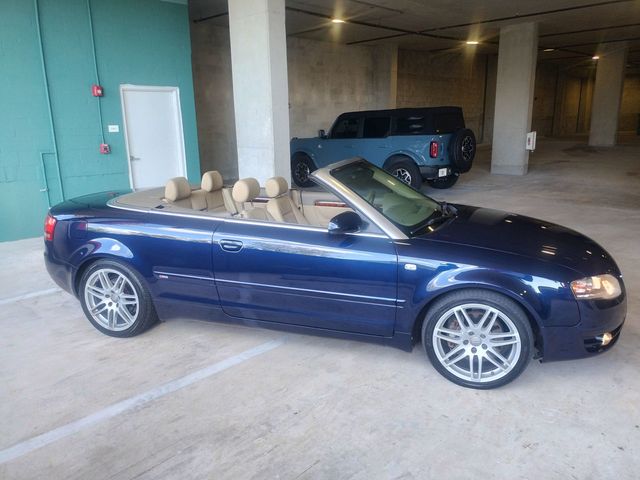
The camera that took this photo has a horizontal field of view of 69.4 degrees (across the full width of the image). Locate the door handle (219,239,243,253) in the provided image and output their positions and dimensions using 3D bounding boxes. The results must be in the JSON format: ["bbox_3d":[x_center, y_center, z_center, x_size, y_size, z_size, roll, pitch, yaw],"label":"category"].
[{"bbox_3d":[-0.601,0.037,3.114,0.180,0.075,0.055,3,15,17],"label":"door handle"}]

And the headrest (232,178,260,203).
[{"bbox_3d":[-0.566,-0.381,3.560,0.135,0.180,0.260,3,15,17],"label":"headrest"}]

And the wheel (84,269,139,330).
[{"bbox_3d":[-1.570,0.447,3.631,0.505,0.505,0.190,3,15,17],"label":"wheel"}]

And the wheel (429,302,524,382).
[{"bbox_3d":[0.962,0.607,2.848,0.495,0.495,0.190,4,13,17],"label":"wheel"}]

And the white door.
[{"bbox_3d":[-2.793,-1.474,7.925,0.973,2.200,0.100,-12,18,-38],"label":"white door"}]

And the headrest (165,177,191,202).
[{"bbox_3d":[-1.176,-0.420,3.825,0.130,0.190,0.250,4,13,17],"label":"headrest"}]

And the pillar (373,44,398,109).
[{"bbox_3d":[2.171,-4.306,15.475,0.380,3.860,0.800,-13,17,-43],"label":"pillar"}]

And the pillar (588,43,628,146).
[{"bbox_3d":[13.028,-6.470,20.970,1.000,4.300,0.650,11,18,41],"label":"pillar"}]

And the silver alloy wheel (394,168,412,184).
[{"bbox_3d":[1.787,-1.283,9.789,0.485,0.485,0.190,12,19,42],"label":"silver alloy wheel"}]

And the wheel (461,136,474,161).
[{"bbox_3d":[3.016,-1.912,9.653,0.180,0.485,0.485,12,19,42],"label":"wheel"}]

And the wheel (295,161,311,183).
[{"bbox_3d":[-0.375,-1.714,11.670,0.490,0.490,0.200,11,19,41],"label":"wheel"}]

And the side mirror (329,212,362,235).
[{"bbox_3d":[0.157,-0.108,2.845,0.150,0.140,0.220,4,13,17],"label":"side mirror"}]

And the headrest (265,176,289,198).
[{"bbox_3d":[-0.394,-0.480,4.215,0.130,0.190,0.260,4,13,17],"label":"headrest"}]

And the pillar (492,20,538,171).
[{"bbox_3d":[5.322,-3.729,12.612,0.360,3.860,0.910,-13,17,-43],"label":"pillar"}]

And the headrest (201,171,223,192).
[{"bbox_3d":[-1.016,-0.551,4.355,0.125,0.190,0.250,3,15,17],"label":"headrest"}]

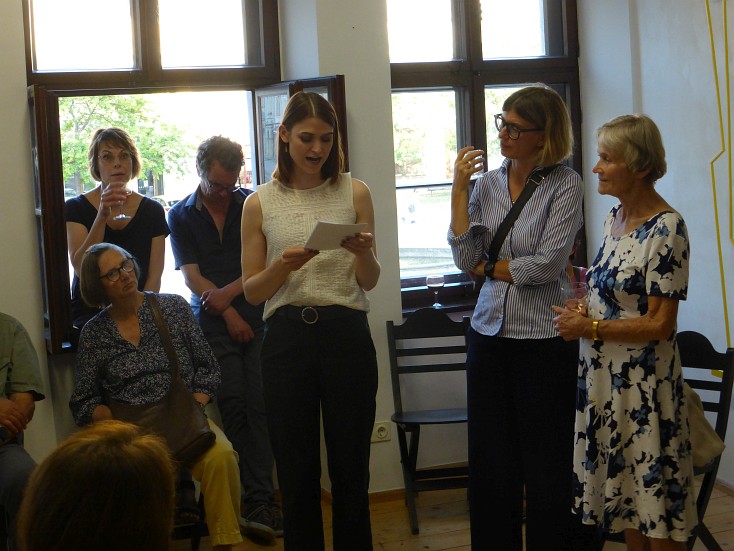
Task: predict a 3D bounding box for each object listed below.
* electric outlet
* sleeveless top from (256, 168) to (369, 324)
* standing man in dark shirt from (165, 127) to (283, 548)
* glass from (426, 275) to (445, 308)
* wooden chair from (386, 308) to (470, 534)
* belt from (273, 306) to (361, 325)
[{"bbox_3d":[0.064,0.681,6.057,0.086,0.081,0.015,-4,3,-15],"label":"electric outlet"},{"bbox_3d":[-0.159,-0.089,4.150,0.330,0.430,0.235,-3,3,-4],"label":"sleeveless top"},{"bbox_3d":[-0.573,0.246,5.626,0.460,1.600,0.470,-4,3,-12],"label":"standing man in dark shirt"},{"bbox_3d":[0.322,0.074,6.488,0.080,0.151,0.080,-4,3,-10],"label":"glass"},{"bbox_3d":[0.310,0.569,5.737,0.380,0.850,0.490,-3,3,-6],"label":"wooden chair"},{"bbox_3d":[-0.146,0.114,4.140,0.290,0.045,0.210,-3,3,-4],"label":"belt"}]

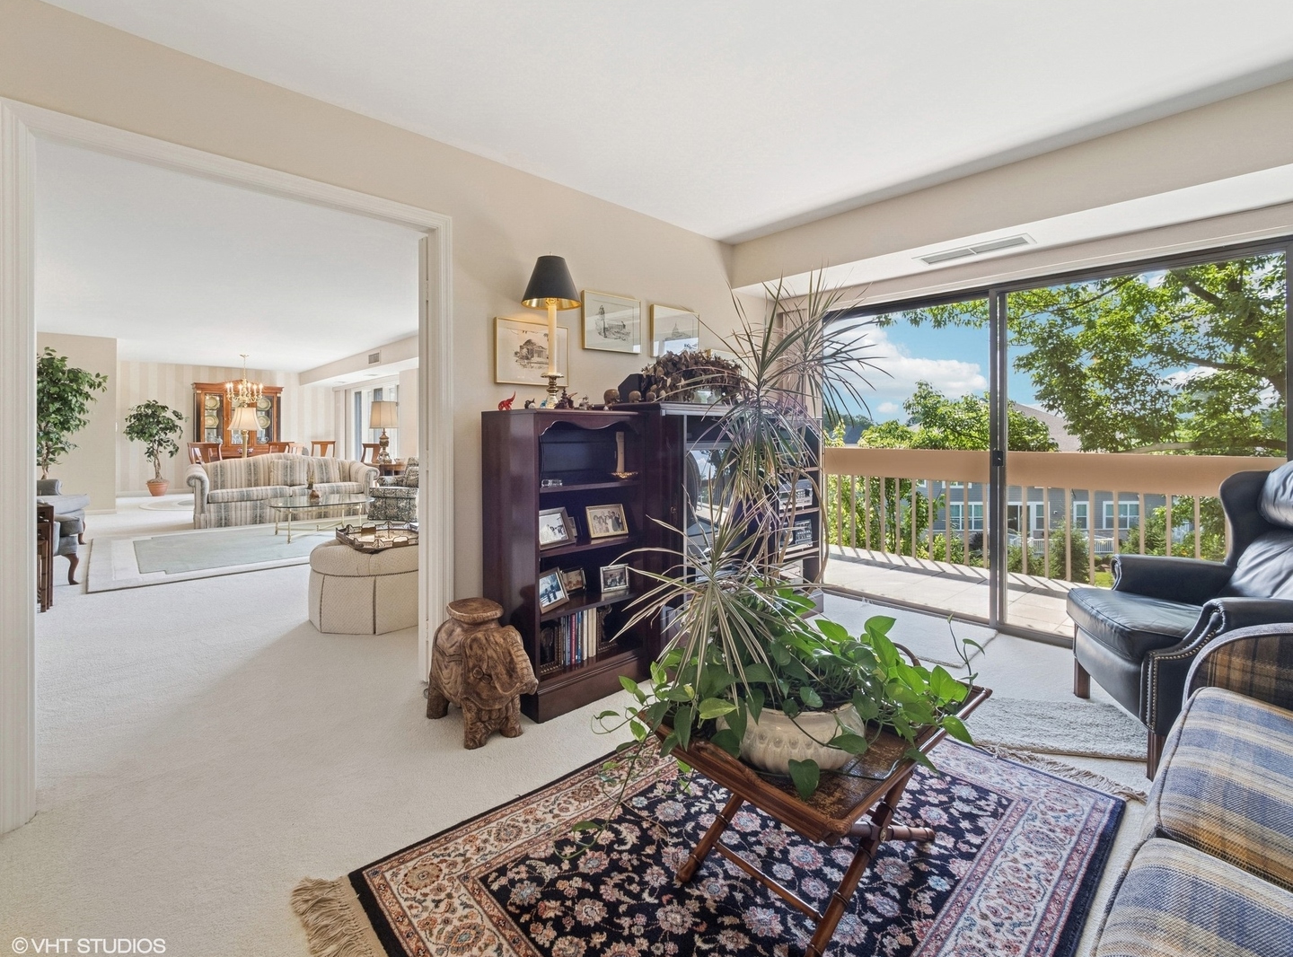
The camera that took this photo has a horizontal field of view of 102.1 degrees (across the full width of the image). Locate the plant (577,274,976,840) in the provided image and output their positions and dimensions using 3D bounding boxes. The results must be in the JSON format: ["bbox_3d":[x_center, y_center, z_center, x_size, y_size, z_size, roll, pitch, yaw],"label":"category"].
[{"bbox_3d":[0.390,0.190,1.400,1.000,1.420,0.800,0,4,0],"label":"plant"}]

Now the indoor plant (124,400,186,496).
[{"bbox_3d":[-8.740,-0.540,9.300,0.800,1.720,0.780,-3,5,-41],"label":"indoor plant"}]

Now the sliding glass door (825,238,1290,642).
[{"bbox_3d":[2.115,-0.120,3.099,2.183,2.053,0.098,3,5,44],"label":"sliding glass door"}]

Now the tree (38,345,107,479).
[{"bbox_3d":[-7.320,-0.500,6.420,1.000,2.200,1.000,-3,5,-41],"label":"tree"}]

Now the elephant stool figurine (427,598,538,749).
[{"bbox_3d":[-0.677,0.756,2.101,0.487,0.477,0.245,3,5,44],"label":"elephant stool figurine"}]

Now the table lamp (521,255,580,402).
[{"bbox_3d":[-0.436,-0.665,2.390,0.270,0.700,0.270,0,4,0],"label":"table lamp"}]

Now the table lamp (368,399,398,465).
[{"bbox_3d":[-3.921,-0.694,7.837,0.405,0.949,0.402,-3,5,-43],"label":"table lamp"}]

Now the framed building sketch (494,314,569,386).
[{"bbox_3d":[-0.573,-0.645,2.704,0.429,0.324,0.027,-3,4,-40],"label":"framed building sketch"}]

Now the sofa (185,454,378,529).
[{"bbox_3d":[-4.920,0.100,7.150,2.080,0.870,0.920,-3,5,-42],"label":"sofa"}]

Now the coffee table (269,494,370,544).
[{"bbox_3d":[-3.798,0.444,6.058,0.980,0.400,0.974,-3,5,-43],"label":"coffee table"}]

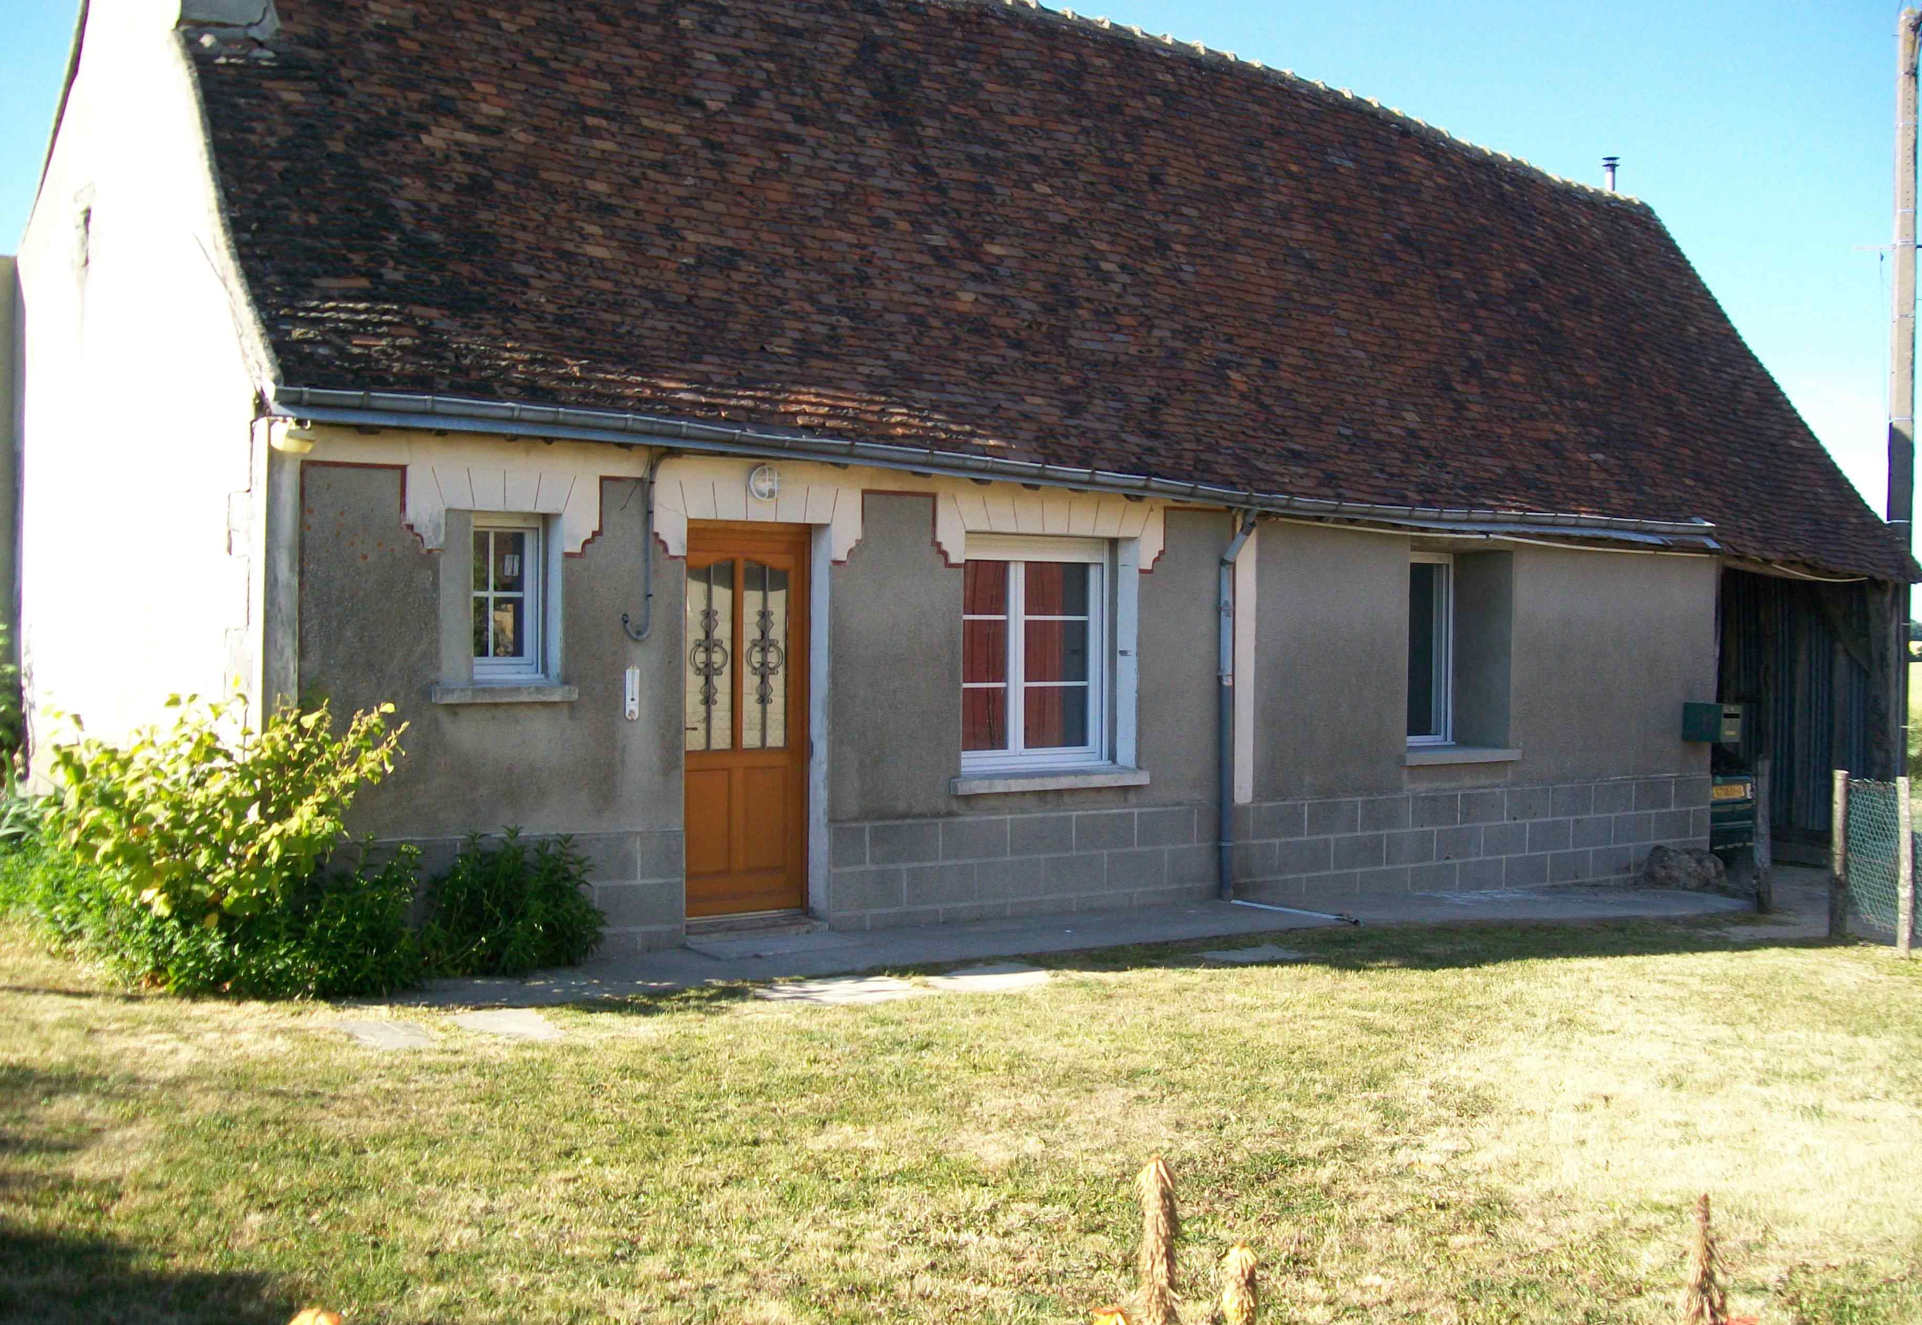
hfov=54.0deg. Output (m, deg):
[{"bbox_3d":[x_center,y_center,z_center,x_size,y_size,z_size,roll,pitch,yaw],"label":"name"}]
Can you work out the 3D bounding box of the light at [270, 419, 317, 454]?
[{"bbox_3d":[-3.133,-1.056,8.851,0.190,0.150,0.170,0,1,-33],"label":"light"}]

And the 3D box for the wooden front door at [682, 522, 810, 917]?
[{"bbox_3d":[-1.250,0.322,10.601,0.890,2.197,0.080,0,1,-33],"label":"wooden front door"}]

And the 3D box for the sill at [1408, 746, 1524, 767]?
[{"bbox_3d":[3.434,0.669,13.633,1.180,0.077,0.550,0,1,-33],"label":"sill"}]

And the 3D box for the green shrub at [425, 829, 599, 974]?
[{"bbox_3d":[-2.217,1.164,9.337,0.840,0.641,0.580,0,1,-33],"label":"green shrub"}]

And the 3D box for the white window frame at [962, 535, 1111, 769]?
[{"bbox_3d":[0.381,-0.064,11.656,1.355,1.425,0.100,0,1,-33],"label":"white window frame"}]

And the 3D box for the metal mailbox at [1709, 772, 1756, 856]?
[{"bbox_3d":[6.590,1.293,16.103,0.460,0.640,0.320,0,1,-33],"label":"metal mailbox"}]

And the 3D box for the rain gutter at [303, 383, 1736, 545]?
[{"bbox_3d":[1.326,-1.069,11.719,10.793,0.368,0.280,0,1,-33],"label":"rain gutter"}]

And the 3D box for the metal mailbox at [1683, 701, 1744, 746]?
[{"bbox_3d":[5.874,0.478,14.750,0.255,0.299,0.340,0,1,-33],"label":"metal mailbox"}]

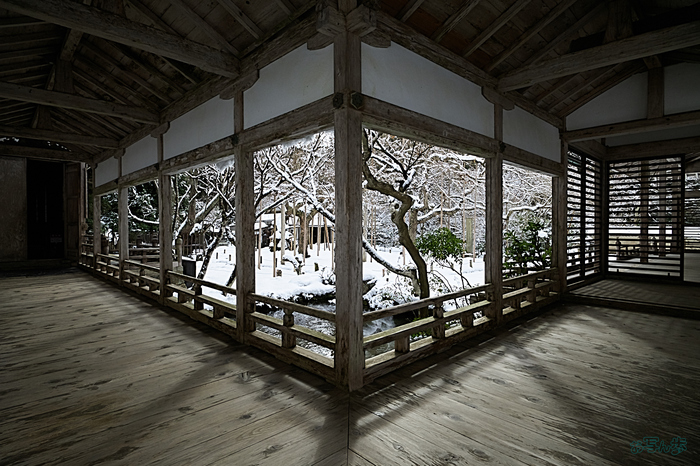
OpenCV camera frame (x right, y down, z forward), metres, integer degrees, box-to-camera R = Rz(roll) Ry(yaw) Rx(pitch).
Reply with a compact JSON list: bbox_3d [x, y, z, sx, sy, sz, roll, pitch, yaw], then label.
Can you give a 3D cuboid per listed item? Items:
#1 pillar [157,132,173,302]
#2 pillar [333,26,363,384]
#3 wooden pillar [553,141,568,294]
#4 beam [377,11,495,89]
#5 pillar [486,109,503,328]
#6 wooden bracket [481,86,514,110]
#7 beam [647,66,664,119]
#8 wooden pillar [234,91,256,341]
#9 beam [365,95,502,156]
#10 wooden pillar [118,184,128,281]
[{"bbox_3d":[-2.848,-0.206,5.969,0.150,2.611,0.150,-1,2,-42],"label":"pillar"},{"bbox_3d":[-0.006,-0.155,2.888,0.150,2.595,0.150,-1,2,-42],"label":"pillar"},{"bbox_3d":[3.486,-0.216,6.438,0.150,2.454,0.150,1,2,45],"label":"wooden pillar"},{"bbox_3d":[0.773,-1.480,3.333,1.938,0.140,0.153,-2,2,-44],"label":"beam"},{"bbox_3d":[1.484,-0.175,4.036,0.163,2.264,0.115,-2,2,-44],"label":"pillar"},{"bbox_3d":[1.766,-1.593,4.791,0.159,0.137,0.908,1,2,45],"label":"wooden bracket"},{"bbox_3d":[4.203,-1.918,5.332,0.162,0.705,0.132,1,2,45],"label":"beam"},{"bbox_3d":[-0.961,-0.144,3.604,0.122,2.285,0.148,-2,2,-44],"label":"wooden pillar"},{"bbox_3d":[0.747,-0.855,3.313,1.951,0.186,0.138,-2,2,-44],"label":"beam"},{"bbox_3d":[-3.812,0.018,6.562,0.117,1.765,0.148,-2,2,-44],"label":"wooden pillar"}]

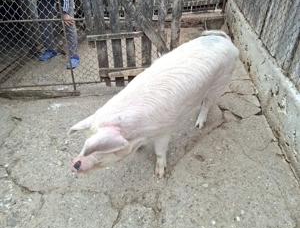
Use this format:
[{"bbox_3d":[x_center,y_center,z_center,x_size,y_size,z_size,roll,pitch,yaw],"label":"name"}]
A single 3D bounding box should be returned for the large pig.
[{"bbox_3d":[0.107,-0.040,1.900,0.450,0.770,1.530,29,47,31],"label":"large pig"}]

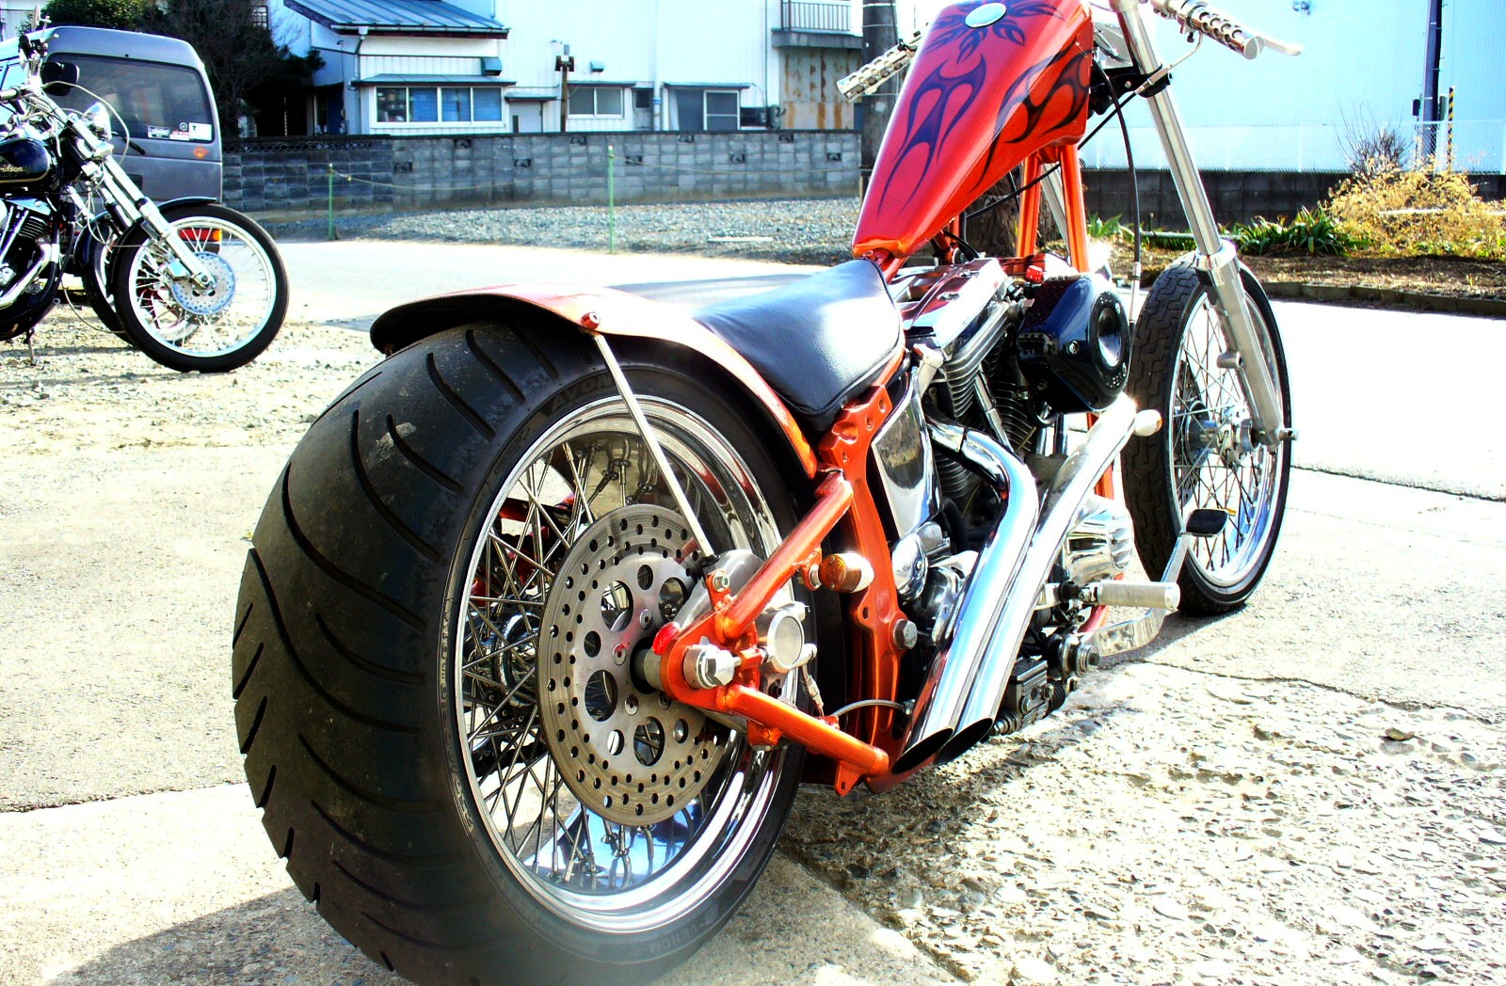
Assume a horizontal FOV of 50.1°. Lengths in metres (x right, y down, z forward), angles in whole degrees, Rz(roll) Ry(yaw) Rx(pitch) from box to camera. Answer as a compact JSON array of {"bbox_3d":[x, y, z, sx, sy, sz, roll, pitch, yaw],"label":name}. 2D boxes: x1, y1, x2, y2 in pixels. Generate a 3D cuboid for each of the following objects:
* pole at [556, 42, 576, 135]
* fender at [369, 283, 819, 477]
[{"bbox_3d":[-4.022,-7.880,34.500,0.360,3.300,0.280,0,10,0],"label":"pole"},{"bbox_3d":[-0.135,-0.097,1.628,0.250,0.250,0.415,-3,7,36],"label":"fender"}]

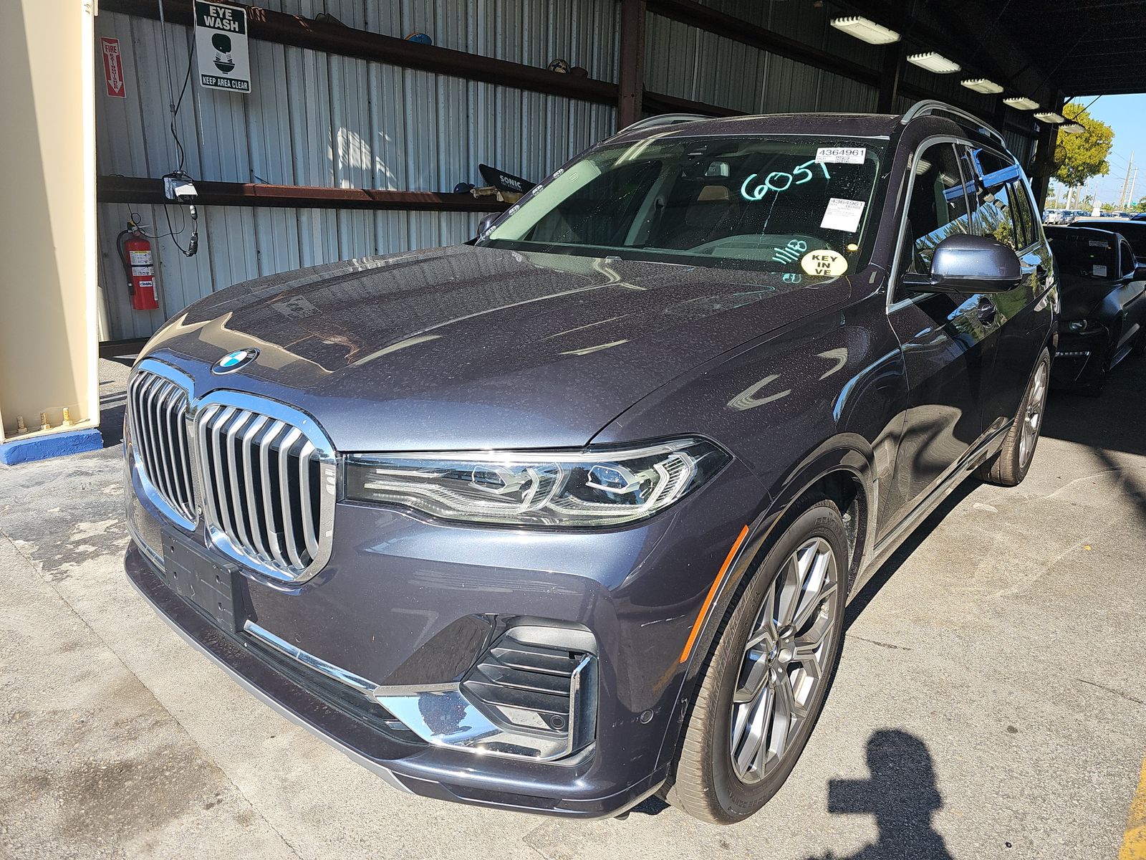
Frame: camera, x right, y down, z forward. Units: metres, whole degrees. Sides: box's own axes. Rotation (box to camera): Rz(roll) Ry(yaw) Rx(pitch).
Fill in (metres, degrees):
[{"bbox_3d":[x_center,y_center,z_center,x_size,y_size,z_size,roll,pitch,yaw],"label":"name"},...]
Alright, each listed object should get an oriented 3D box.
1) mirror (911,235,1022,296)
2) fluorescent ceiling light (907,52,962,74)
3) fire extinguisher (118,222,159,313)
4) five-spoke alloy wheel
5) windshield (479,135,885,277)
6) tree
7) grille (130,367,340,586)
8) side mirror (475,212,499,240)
[{"bbox_3d":[1.169,-0.496,2.268,0.280,0.172,0.170,14,20,37],"label":"mirror"},{"bbox_3d":[5.125,-5.201,10.788,0.340,0.090,1.220,16,22,39],"label":"fluorescent ceiling light"},{"bbox_3d":[-2.528,-0.957,4.433,0.150,0.520,0.180,16,22,39],"label":"fire extinguisher"},{"bbox_3d":[0.390,0.490,1.802,0.285,0.785,0.785,14,20,37],"label":"five-spoke alloy wheel"},{"bbox_3d":[0.314,-0.789,2.683,1.520,0.140,0.920,14,55,37],"label":"windshield"},{"bbox_3d":[46.711,-24.509,71.621,6.300,11.300,6.300,12,19,30],"label":"tree"},{"bbox_3d":[-0.753,0.068,1.593,0.790,0.360,0.120,14,20,37],"label":"grille"},{"bbox_3d":[-0.332,-0.879,3.435,0.280,0.172,0.170,14,20,37],"label":"side mirror"}]

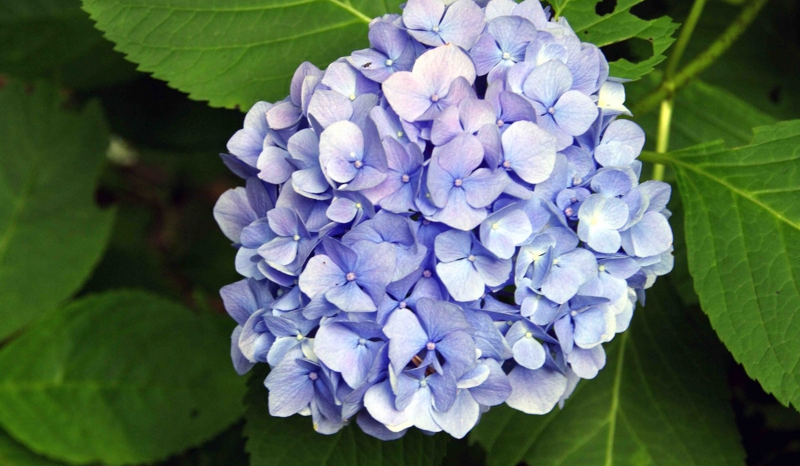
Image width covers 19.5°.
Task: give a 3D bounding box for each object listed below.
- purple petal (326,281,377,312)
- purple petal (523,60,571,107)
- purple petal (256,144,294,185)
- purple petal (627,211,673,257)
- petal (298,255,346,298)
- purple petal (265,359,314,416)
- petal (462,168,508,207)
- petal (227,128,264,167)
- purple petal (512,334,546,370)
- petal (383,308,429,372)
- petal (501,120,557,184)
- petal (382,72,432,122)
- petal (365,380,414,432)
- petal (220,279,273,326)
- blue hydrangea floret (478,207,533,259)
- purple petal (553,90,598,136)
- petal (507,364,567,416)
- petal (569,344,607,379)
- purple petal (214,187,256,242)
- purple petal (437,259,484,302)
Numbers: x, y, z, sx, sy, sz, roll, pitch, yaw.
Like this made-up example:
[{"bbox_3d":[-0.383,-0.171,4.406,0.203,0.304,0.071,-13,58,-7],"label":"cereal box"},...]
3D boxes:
[{"bbox_3d":[-0.018,0.023,0.853,0.019,0.014,0.006,-6,26,12],"label":"purple petal"},{"bbox_3d":[0.050,-0.051,0.789,0.017,0.006,0.017,0,73,-6],"label":"purple petal"},{"bbox_3d":[-0.047,-0.025,0.876,0.016,0.005,0.015,-12,80,19],"label":"purple petal"},{"bbox_3d":[0.095,0.001,0.886,0.018,0.018,0.005,5,3,-24],"label":"purple petal"},{"bbox_3d":[-0.029,0.017,0.897,0.020,0.018,0.005,-2,2,18],"label":"petal"},{"bbox_3d":[-0.044,0.062,0.933,0.021,0.022,0.005,-11,10,27],"label":"purple petal"},{"bbox_3d":[0.032,-0.017,0.886,0.018,0.005,0.014,6,87,-6],"label":"petal"},{"bbox_3d":[-0.058,-0.033,0.887,0.016,0.005,0.016,1,79,24],"label":"petal"},{"bbox_3d":[0.044,0.040,0.788,0.012,0.012,0.006,0,9,-6],"label":"purple petal"},{"bbox_3d":[0.002,0.039,0.850,0.017,0.024,0.006,7,18,4],"label":"petal"},{"bbox_3d":[0.047,-0.029,0.846,0.022,0.005,0.020,45,79,-1],"label":"petal"},{"bbox_3d":[0.003,-0.052,0.893,0.019,0.005,0.018,-9,71,6],"label":"petal"},{"bbox_3d":[-0.004,0.059,0.801,0.017,0.018,0.006,0,15,15],"label":"petal"},{"bbox_3d":[-0.054,0.024,0.815,0.021,0.017,0.006,0,6,30],"label":"petal"},{"bbox_3d":[0.039,0.000,0.852,0.019,0.019,0.010,6,5,-8],"label":"blue hydrangea floret"},{"bbox_3d":[0.059,-0.041,0.789,0.016,0.006,0.016,0,84,-18],"label":"purple petal"},{"bbox_3d":[0.047,0.055,0.810,0.021,0.019,0.006,0,24,-6],"label":"petal"},{"bbox_3d":[0.071,0.049,0.886,0.015,0.017,0.006,-11,27,-14],"label":"petal"},{"bbox_3d":[-0.064,-0.007,0.918,0.020,0.021,0.005,0,0,30],"label":"purple petal"},{"bbox_3d":[0.023,0.019,0.894,0.018,0.005,0.016,11,81,2],"label":"purple petal"}]

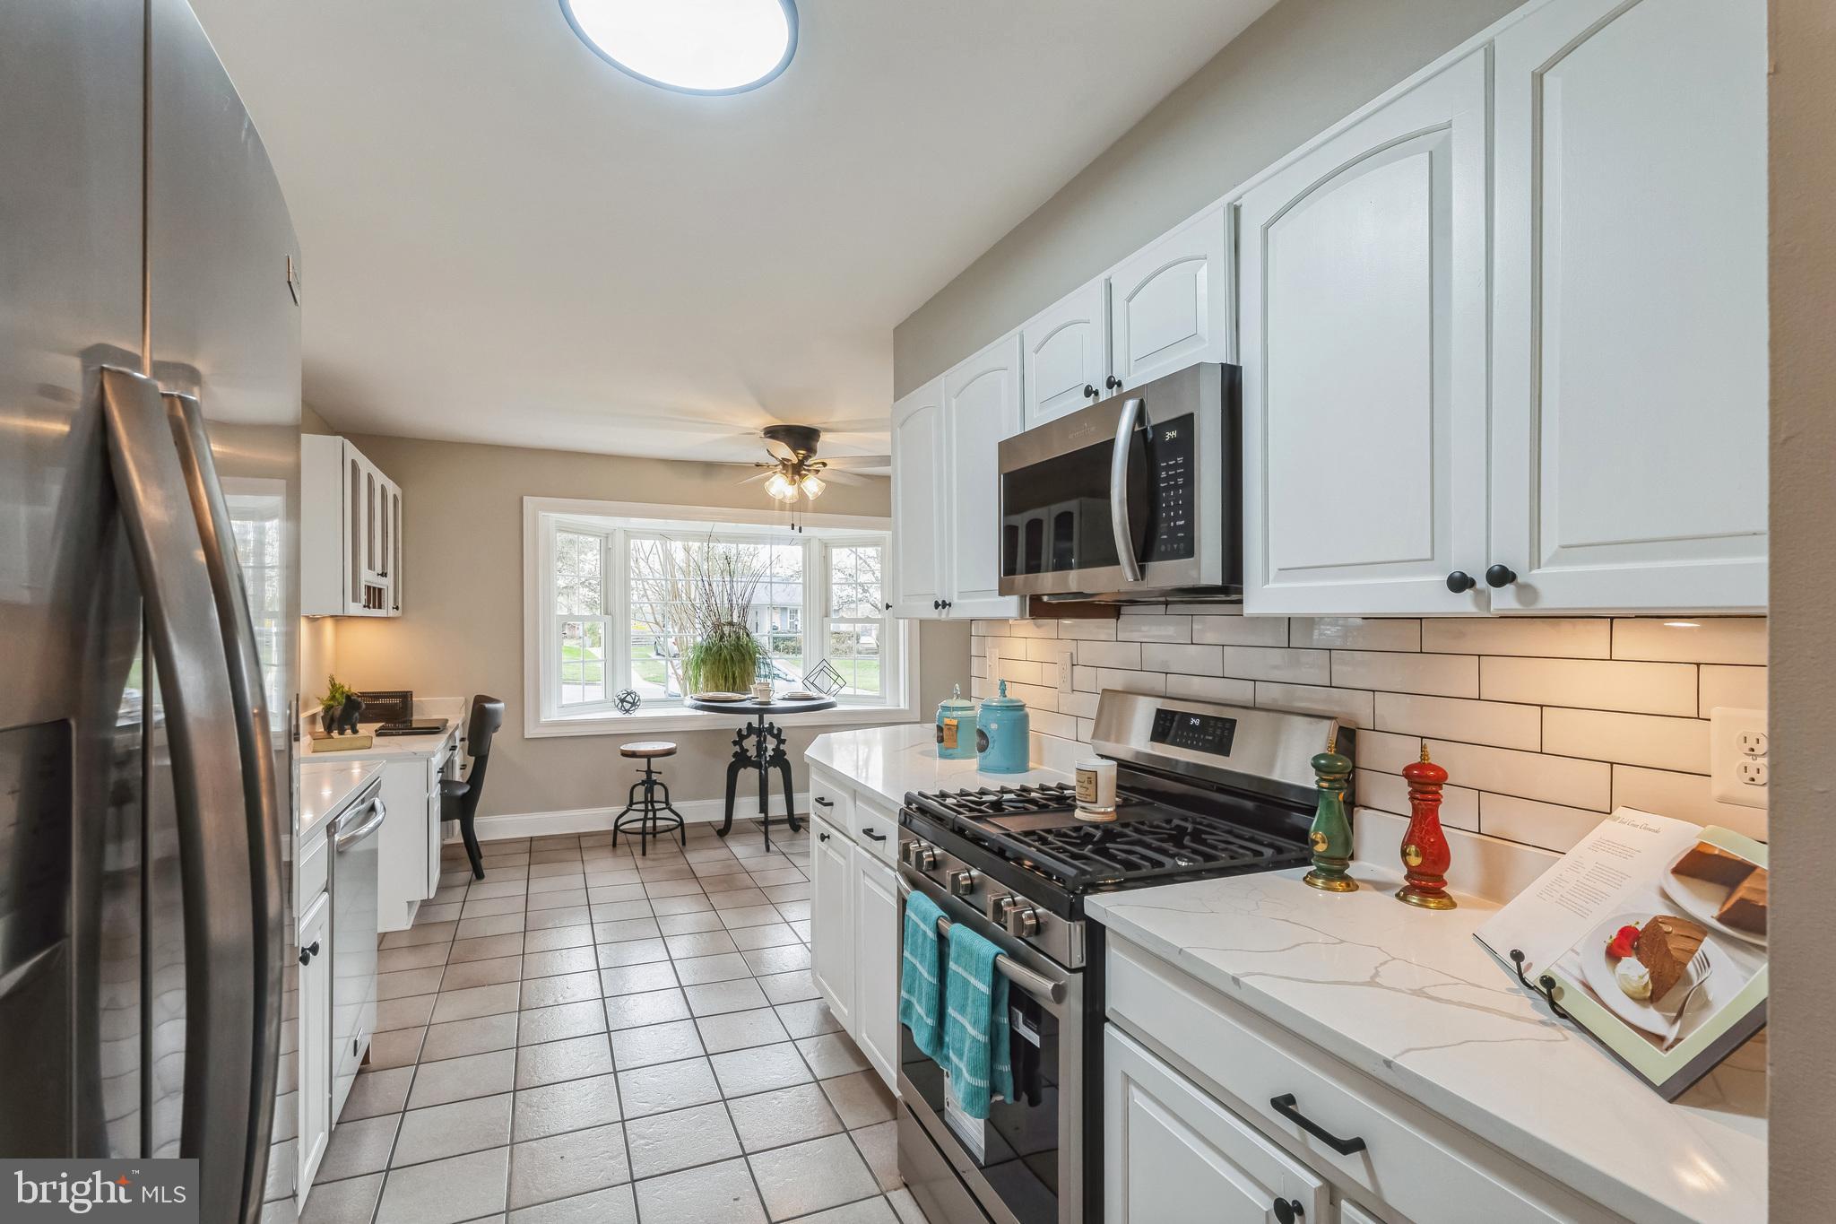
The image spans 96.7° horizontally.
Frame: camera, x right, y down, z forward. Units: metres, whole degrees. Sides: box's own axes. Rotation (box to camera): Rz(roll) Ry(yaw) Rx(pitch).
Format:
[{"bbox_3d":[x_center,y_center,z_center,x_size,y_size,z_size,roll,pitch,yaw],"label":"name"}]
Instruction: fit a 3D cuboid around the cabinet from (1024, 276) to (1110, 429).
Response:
[{"bbox_3d":[0.509,-0.623,2.134,0.315,0.335,0.385,0,0,-24],"label":"cabinet"}]

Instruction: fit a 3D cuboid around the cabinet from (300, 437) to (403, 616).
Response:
[{"bbox_3d":[-2.962,-0.361,4.209,0.320,0.780,1.550,0,-1,-24],"label":"cabinet"}]

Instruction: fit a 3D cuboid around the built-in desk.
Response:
[{"bbox_3d":[-2.763,0.977,4.183,0.665,0.905,1.380,0,0,-24],"label":"built-in desk"}]

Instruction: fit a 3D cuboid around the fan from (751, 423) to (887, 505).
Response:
[{"bbox_3d":[-0.694,-0.802,4.508,1.220,0.420,1.220,0,-1,-24],"label":"fan"}]

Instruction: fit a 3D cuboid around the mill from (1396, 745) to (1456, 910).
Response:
[{"bbox_3d":[0.875,0.363,1.406,0.090,0.270,0.090,0,0,-24],"label":"mill"}]

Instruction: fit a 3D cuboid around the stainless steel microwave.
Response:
[{"bbox_3d":[0.541,-0.251,1.926,0.430,0.420,0.757,0,0,-24],"label":"stainless steel microwave"}]

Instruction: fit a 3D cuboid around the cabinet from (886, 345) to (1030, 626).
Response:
[{"bbox_3d":[0.244,-0.358,2.629,0.325,0.772,0.900,0,-1,-24],"label":"cabinet"}]

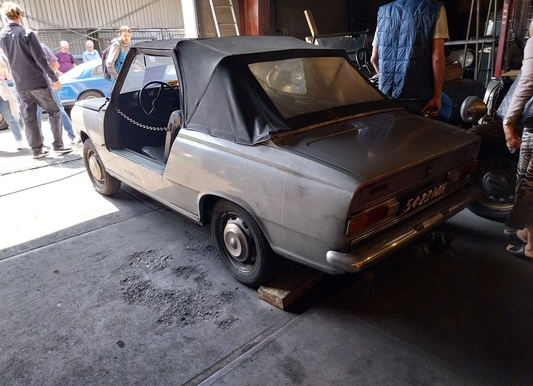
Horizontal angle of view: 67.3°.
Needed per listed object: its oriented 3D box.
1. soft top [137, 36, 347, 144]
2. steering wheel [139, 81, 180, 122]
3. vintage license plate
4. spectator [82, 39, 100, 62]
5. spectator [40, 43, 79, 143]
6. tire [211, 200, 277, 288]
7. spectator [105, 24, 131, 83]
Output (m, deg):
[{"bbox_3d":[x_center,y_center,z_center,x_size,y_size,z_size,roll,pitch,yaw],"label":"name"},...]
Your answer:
[{"bbox_3d":[-0.083,-0.847,2.946,1.380,0.540,1.640,-18,25,-38],"label":"soft top"},{"bbox_3d":[-0.930,-0.790,3.514,0.380,0.380,0.080,-18,0,-38],"label":"steering wheel"},{"bbox_3d":[0.848,0.026,2.157,0.470,0.105,0.020,-18,35,-38],"label":"vintage license plate"},{"bbox_3d":[-3.929,-2.655,9.191,0.500,1.640,0.360,-8,21,-17],"label":"spectator"},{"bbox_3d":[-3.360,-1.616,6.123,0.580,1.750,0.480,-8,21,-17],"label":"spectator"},{"bbox_3d":[-0.110,0.273,2.389,0.150,0.575,0.575,-18,25,-38],"label":"tire"},{"bbox_3d":[-2.057,-1.503,5.778,0.520,1.700,0.540,14,25,37],"label":"spectator"}]

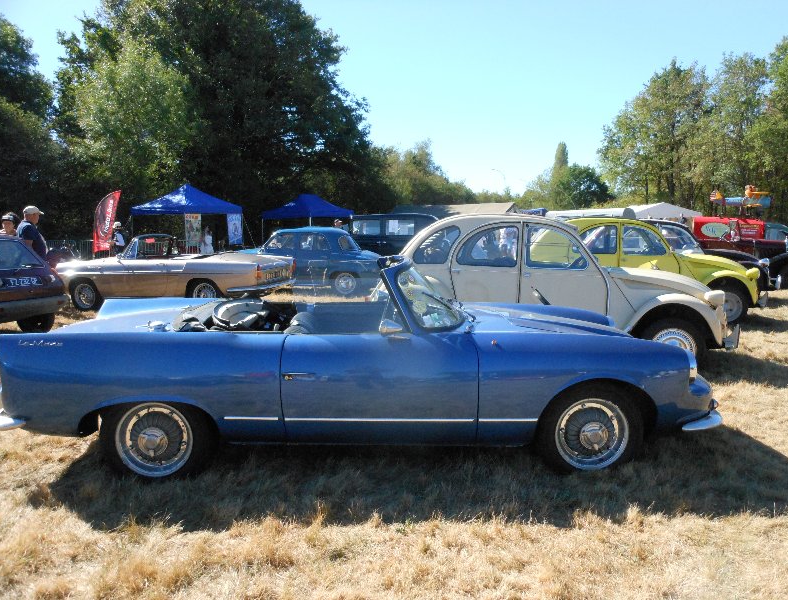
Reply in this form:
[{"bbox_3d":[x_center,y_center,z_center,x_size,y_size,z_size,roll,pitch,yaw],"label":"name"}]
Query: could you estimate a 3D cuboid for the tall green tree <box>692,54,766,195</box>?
[{"bbox_3d":[29.039,-13.076,55.869,7.500,15.990,7.500,0,7,0],"label":"tall green tree"}]

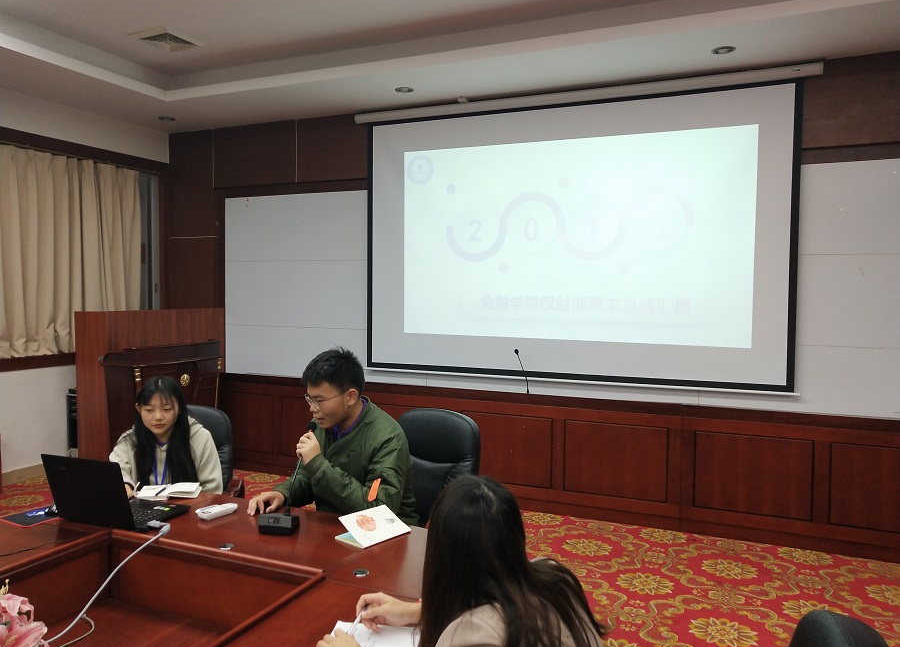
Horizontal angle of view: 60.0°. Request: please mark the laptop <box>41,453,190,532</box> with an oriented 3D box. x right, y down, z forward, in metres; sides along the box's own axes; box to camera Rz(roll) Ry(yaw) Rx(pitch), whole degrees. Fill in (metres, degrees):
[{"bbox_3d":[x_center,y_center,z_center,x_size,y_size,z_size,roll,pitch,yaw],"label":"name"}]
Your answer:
[{"bbox_3d":[-1.077,0.525,2.530,0.333,0.228,0.317,1,1,18],"label":"laptop"}]

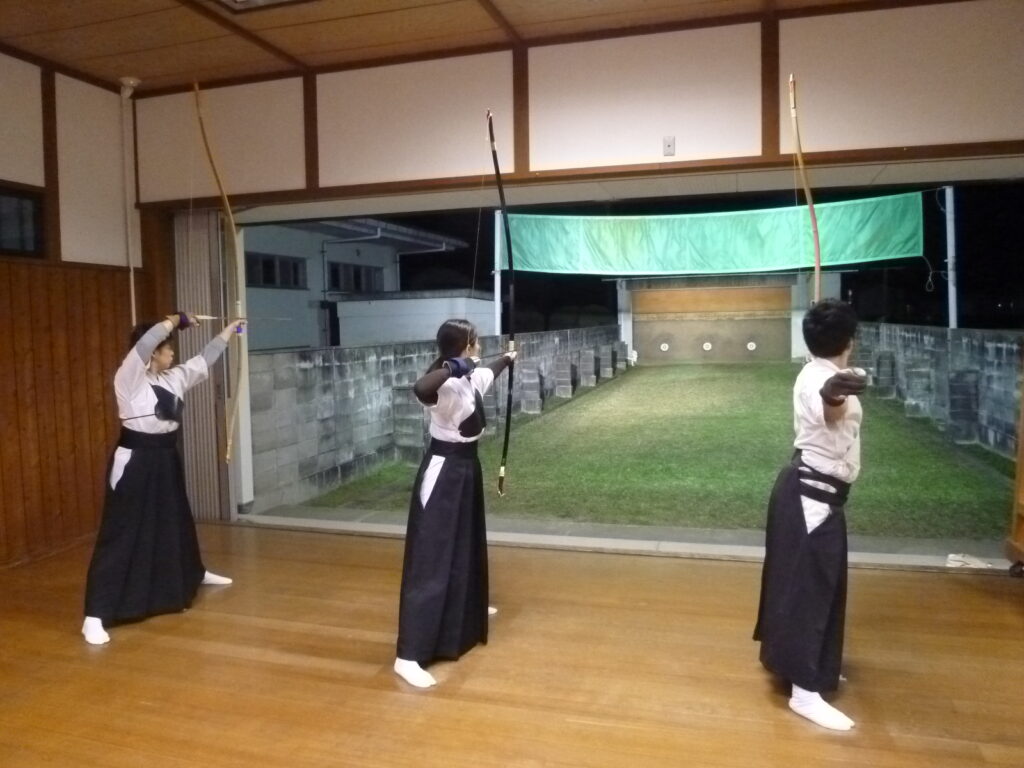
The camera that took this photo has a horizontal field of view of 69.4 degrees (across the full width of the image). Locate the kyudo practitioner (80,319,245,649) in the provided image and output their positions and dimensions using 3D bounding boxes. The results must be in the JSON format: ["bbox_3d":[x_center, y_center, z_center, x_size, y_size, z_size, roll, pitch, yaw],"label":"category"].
[{"bbox_3d":[-1.837,0.419,3.954,0.442,1.558,1.065,1,5,17],"label":"kyudo practitioner"}]

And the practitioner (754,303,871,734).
[{"bbox_3d":[1.231,0.437,3.077,0.472,1.578,1.236,1,5,17],"label":"practitioner"}]

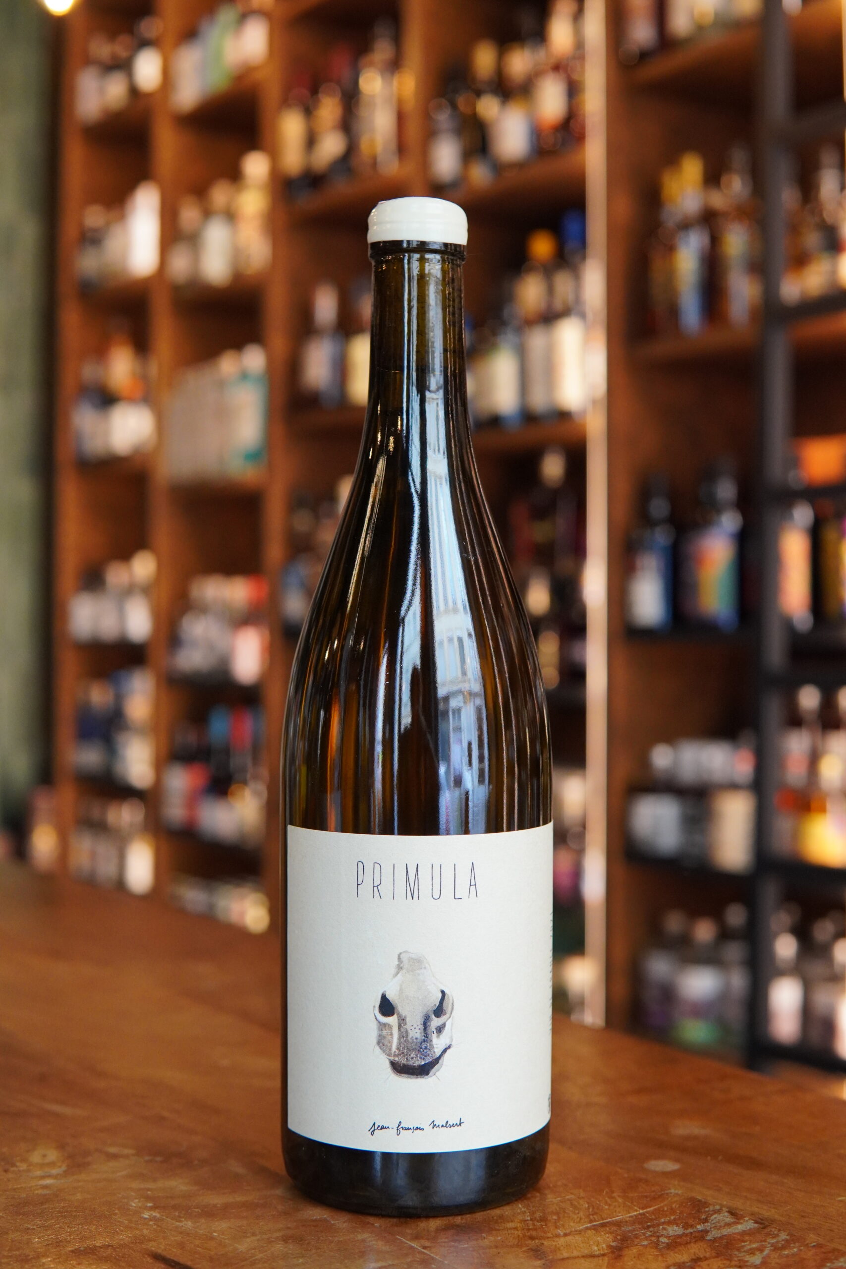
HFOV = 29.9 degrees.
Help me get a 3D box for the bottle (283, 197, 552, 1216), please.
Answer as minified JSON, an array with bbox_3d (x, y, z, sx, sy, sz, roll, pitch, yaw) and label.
[{"bbox_3d":[-0.002,0.017,0.487,0.082,0.297,0.082,0,0,0],"label":"bottle"}]

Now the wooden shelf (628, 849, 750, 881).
[{"bbox_3d":[0.584,0.365,2.513,0.265,0.031,0.478,0,0,-37],"label":"wooden shelf"}]

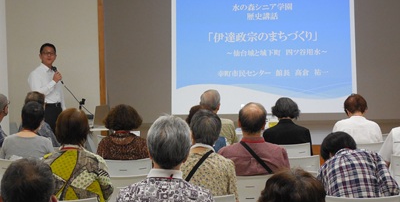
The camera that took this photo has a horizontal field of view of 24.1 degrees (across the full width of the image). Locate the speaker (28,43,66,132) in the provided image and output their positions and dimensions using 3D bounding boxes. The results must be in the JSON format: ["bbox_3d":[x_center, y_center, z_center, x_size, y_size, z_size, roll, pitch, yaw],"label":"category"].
[{"bbox_3d":[-1.487,0.306,9.236,0.450,1.745,0.340,-3,3,-37],"label":"speaker"}]

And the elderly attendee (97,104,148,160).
[{"bbox_3d":[-0.586,0.628,7.325,0.440,1.215,0.750,-1,2,5],"label":"elderly attendee"}]

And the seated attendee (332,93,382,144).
[{"bbox_3d":[1.445,0.534,8.524,0.460,1.203,0.750,-2,2,-2],"label":"seated attendee"}]

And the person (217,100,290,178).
[{"bbox_3d":[0.385,0.627,6.375,0.500,1.246,0.750,-1,2,2],"label":"person"}]

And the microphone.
[{"bbox_3d":[-1.368,-0.248,9.020,0.050,0.220,0.050,-15,-29,-30],"label":"microphone"}]

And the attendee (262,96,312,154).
[{"bbox_3d":[0.786,0.564,8.274,0.460,1.197,0.750,-1,2,3],"label":"attendee"}]

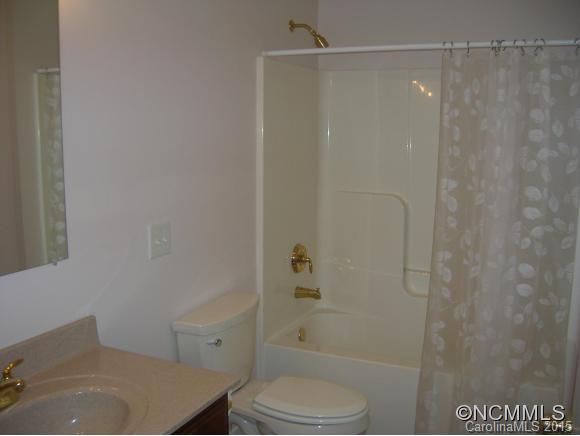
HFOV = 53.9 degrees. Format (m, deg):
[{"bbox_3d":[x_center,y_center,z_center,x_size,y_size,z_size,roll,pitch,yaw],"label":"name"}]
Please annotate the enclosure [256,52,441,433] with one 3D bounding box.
[{"bbox_3d":[0.687,0.121,3.037,1.505,1.856,0.852,5,10,22],"label":"enclosure"}]

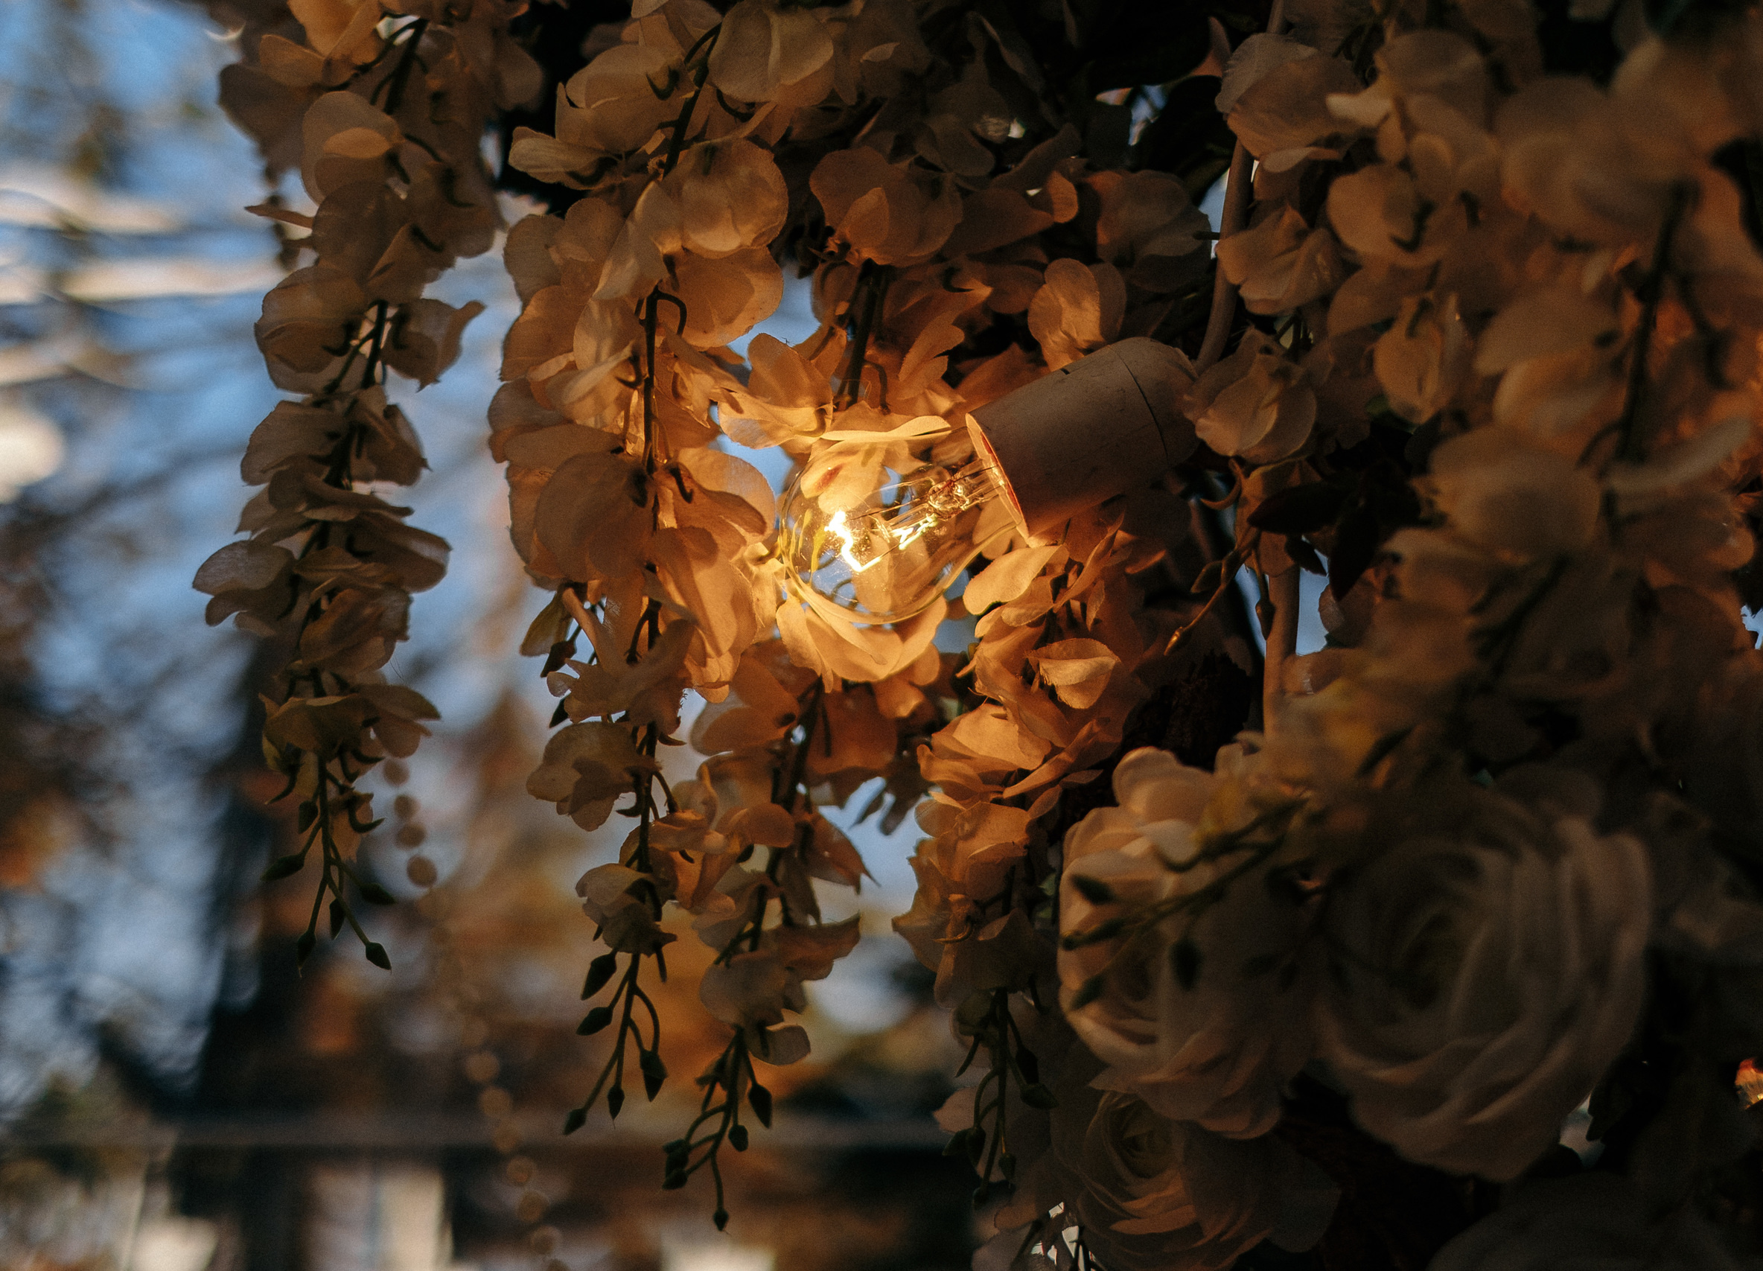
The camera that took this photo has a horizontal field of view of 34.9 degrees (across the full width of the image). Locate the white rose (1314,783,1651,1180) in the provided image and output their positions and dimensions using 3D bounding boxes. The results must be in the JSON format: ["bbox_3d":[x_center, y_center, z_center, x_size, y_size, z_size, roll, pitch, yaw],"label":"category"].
[{"bbox_3d":[0.158,0.090,0.735,0.090,0.096,0.065,-4,-16,27],"label":"white rose"}]

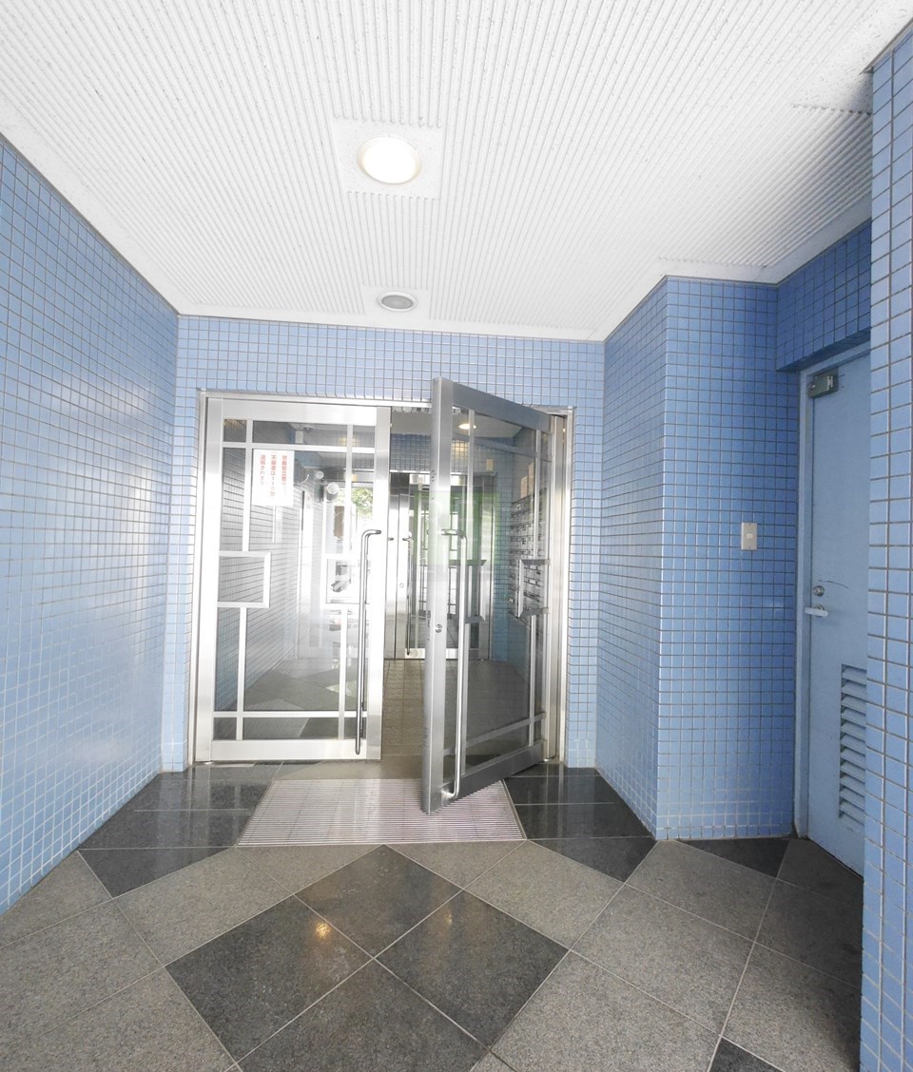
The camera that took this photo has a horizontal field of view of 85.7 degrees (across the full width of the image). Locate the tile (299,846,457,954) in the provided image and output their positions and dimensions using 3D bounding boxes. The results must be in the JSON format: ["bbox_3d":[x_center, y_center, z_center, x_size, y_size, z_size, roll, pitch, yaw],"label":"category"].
[{"bbox_3d":[-0.257,1.212,1.664,0.400,0.020,0.400,0,-3,40],"label":"tile"}]

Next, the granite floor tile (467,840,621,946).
[{"bbox_3d":[0.307,1.230,1.715,0.400,0.020,0.400,0,-3,40],"label":"granite floor tile"}]

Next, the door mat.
[{"bbox_3d":[-0.306,1.228,2.218,1.130,0.020,0.550,2,-2,-5],"label":"door mat"}]

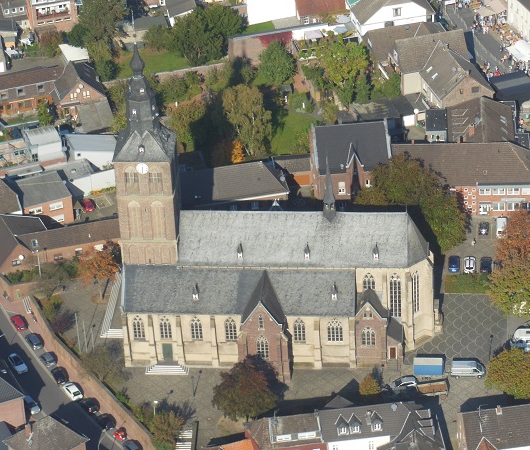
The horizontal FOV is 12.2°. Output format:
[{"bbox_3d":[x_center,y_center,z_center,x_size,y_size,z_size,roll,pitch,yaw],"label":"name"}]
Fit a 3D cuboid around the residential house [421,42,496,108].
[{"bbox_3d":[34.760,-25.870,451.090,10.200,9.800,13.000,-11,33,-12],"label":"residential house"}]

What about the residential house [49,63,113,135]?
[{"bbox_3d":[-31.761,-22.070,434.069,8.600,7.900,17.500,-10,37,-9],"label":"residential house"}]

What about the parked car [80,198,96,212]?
[{"bbox_3d":[-30.680,-3.630,429.330,1.700,1.480,3.850,-15,34,-18],"label":"parked car"}]

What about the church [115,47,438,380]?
[{"bbox_3d":[2.372,-5.087,371.547,49.017,51.254,27.661,1,36,5],"label":"church"}]

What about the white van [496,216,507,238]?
[{"bbox_3d":[38.617,0.291,403.700,1.850,1.900,4.500,1,36,5],"label":"white van"}]

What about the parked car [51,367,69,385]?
[{"bbox_3d":[-32.240,23.130,386.700,1.760,1.500,4.150,-18,35,-23],"label":"parked car"}]

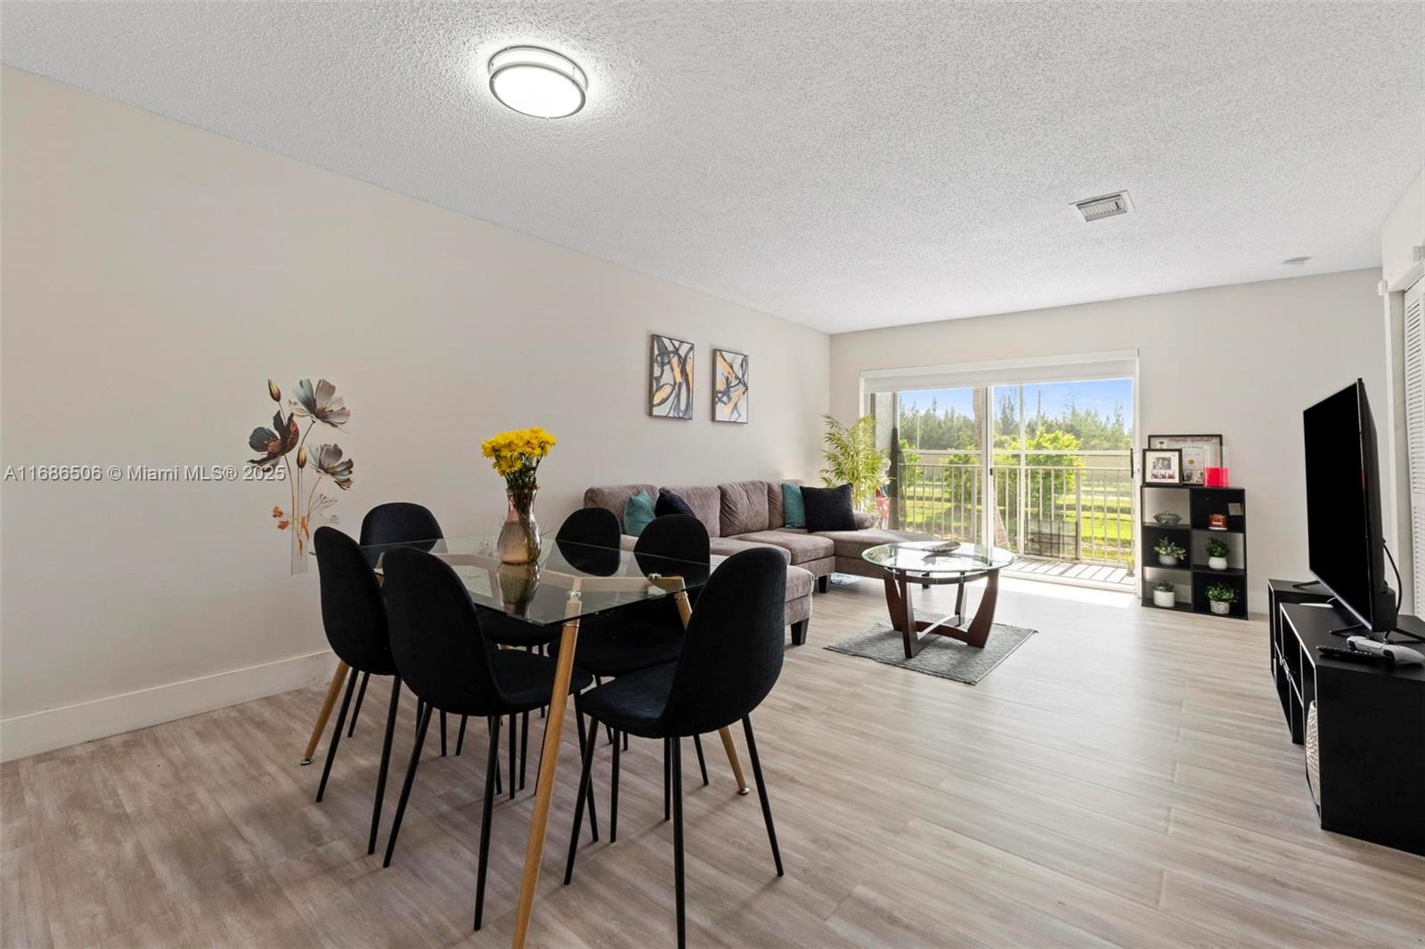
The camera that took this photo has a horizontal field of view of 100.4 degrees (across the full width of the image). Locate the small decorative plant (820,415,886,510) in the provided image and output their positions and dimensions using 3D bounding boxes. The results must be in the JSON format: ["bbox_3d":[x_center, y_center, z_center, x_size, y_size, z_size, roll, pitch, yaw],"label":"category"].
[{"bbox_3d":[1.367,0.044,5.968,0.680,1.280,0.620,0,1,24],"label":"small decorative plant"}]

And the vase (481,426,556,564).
[{"bbox_3d":[-0.629,0.066,1.927,0.226,0.441,0.226,0,1,-5],"label":"vase"}]

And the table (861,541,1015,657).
[{"bbox_3d":[1.379,0.740,3.618,0.900,0.500,0.900,1,2,40],"label":"table"}]

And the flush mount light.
[{"bbox_3d":[-0.640,-1.429,2.175,0.330,0.085,0.330,0,1,0],"label":"flush mount light"}]

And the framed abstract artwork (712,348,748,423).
[{"bbox_3d":[0.182,-0.780,5.299,0.035,0.630,0.500,1,2,40],"label":"framed abstract artwork"}]

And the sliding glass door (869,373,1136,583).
[{"bbox_3d":[2.499,-0.024,5.499,2.333,1.980,0.100,1,2,44],"label":"sliding glass door"}]

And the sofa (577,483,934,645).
[{"bbox_3d":[0.578,0.514,4.572,1.530,0.920,2.996,1,2,40],"label":"sofa"}]

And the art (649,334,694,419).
[{"bbox_3d":[-0.303,-0.767,4.728,0.035,0.630,0.495,1,2,40],"label":"art"}]

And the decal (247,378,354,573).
[{"bbox_3d":[-1.941,0.008,2.824,0.012,0.930,0.425,1,2,40],"label":"decal"}]

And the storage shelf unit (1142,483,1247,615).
[{"bbox_3d":[3.463,0.530,4.287,0.585,0.895,0.300,1,2,40],"label":"storage shelf unit"}]

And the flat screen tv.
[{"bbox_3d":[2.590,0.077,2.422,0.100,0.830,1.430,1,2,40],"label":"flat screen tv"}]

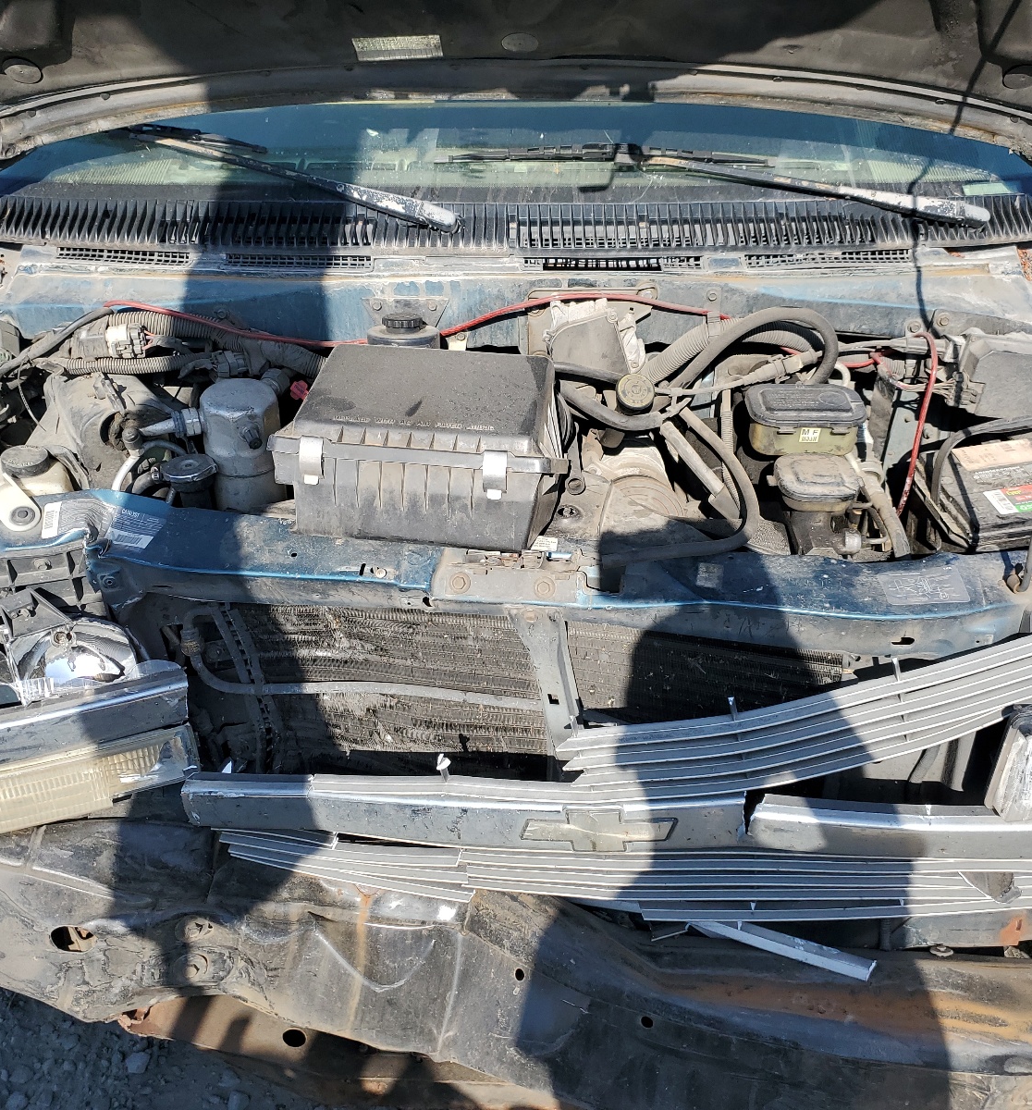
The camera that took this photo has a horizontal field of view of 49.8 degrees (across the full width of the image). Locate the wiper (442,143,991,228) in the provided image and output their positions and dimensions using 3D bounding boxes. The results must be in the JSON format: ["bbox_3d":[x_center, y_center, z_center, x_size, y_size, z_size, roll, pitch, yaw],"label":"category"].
[{"bbox_3d":[0.274,-0.554,1.613,0.778,0.072,0.097,9,75,10],"label":"wiper"}]

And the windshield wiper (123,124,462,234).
[{"bbox_3d":[-0.398,-0.583,1.621,0.749,0.060,0.061,19,76,17],"label":"windshield wiper"}]

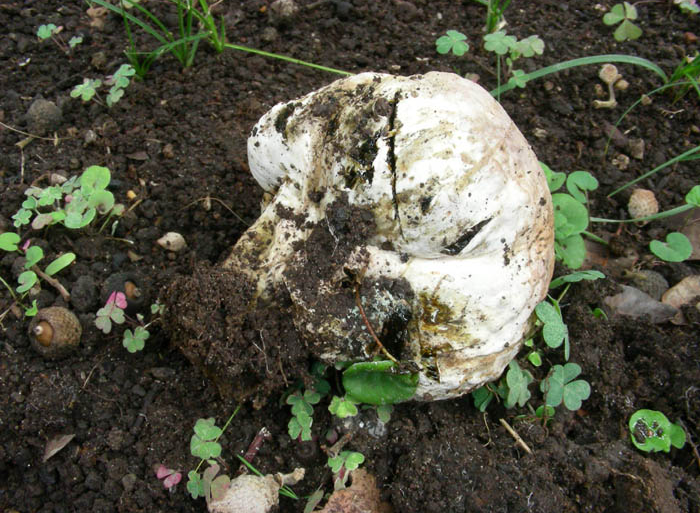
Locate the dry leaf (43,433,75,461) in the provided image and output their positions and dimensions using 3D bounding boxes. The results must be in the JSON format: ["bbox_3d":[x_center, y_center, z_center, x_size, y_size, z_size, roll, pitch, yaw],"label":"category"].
[{"bbox_3d":[-0.111,0.073,0.293,0.015,0.005,0.007,-34,57,-26],"label":"dry leaf"}]

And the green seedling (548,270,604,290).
[{"bbox_3d":[0.108,0.011,0.368,0.027,0.010,0.014,0,48,0],"label":"green seedling"}]

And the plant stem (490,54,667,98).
[{"bbox_3d":[0.121,-0.097,0.412,0.097,0.024,0.012,0,55,0],"label":"plant stem"}]

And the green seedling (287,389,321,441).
[{"bbox_3d":[-0.020,0.067,0.326,0.015,0.014,0.017,0,48,0],"label":"green seedling"}]

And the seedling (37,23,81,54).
[{"bbox_3d":[-0.198,-0.148,0.521,0.029,0.014,0.017,0,48,0],"label":"seedling"}]

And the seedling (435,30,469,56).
[{"bbox_3d":[0.057,-0.120,0.432,0.018,0.005,0.017,0,55,0],"label":"seedling"}]

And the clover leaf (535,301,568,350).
[{"bbox_3d":[0.083,0.028,0.316,0.013,0.012,0.015,0,49,0],"label":"clover leaf"}]

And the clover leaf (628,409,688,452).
[{"bbox_3d":[0.129,0.073,0.323,0.024,0.008,0.017,0,48,0],"label":"clover leaf"}]

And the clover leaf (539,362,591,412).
[{"bbox_3d":[0.089,0.054,0.317,0.020,0.013,0.015,0,55,0],"label":"clover leaf"}]

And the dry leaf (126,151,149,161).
[{"bbox_3d":[-0.125,-0.059,0.451,0.013,0.003,0.007,0,48,0],"label":"dry leaf"}]

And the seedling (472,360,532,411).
[{"bbox_3d":[0.066,0.056,0.335,0.025,0.016,0.016,0,48,0],"label":"seedling"}]

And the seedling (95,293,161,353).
[{"bbox_3d":[-0.098,0.029,0.337,0.028,0.012,0.022,0,55,0],"label":"seedling"}]

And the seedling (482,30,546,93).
[{"bbox_3d":[0.089,-0.106,0.418,0.033,0.029,0.018,0,55,0],"label":"seedling"}]

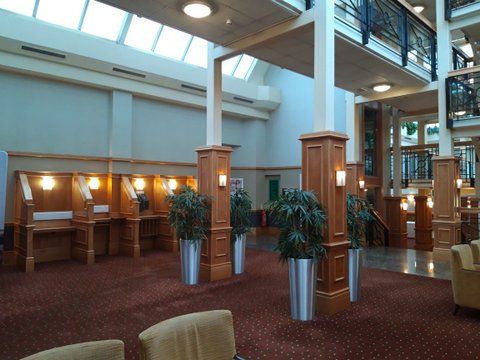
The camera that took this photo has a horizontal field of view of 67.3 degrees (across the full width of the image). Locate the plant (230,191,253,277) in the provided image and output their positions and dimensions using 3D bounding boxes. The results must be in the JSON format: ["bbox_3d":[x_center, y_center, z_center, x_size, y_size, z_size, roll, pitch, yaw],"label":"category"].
[{"bbox_3d":[-0.013,0.935,6.617,0.600,1.566,0.600,0,-1,0],"label":"plant"}]

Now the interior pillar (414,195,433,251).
[{"bbox_3d":[6.745,1.608,13.200,0.440,2.016,0.440,1,-2,-43],"label":"interior pillar"}]

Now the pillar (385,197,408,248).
[{"bbox_3d":[4.938,1.448,11.360,0.432,1.808,0.432,1,-2,-43],"label":"pillar"}]

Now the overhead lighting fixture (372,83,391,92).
[{"bbox_3d":[3.378,-2.172,8.576,0.408,0.100,0.408,1,-2,-43],"label":"overhead lighting fixture"}]

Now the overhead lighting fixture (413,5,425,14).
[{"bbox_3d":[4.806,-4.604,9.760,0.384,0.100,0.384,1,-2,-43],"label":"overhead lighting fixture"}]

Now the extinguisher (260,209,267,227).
[{"bbox_3d":[0.746,1.182,11.298,0.180,0.570,0.170,1,-1,-43],"label":"extinguisher"}]

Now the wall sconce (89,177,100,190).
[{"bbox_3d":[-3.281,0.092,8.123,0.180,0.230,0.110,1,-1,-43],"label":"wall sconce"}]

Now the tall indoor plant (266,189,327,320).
[{"bbox_3d":[0.693,0.890,4.363,0.700,1.586,0.680,0,-1,9],"label":"tall indoor plant"}]

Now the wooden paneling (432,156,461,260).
[{"bbox_3d":[4.632,0.636,8.048,0.448,2.315,0.448,1,-2,-43],"label":"wooden paneling"}]

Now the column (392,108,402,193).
[{"bbox_3d":[5.027,-0.853,11.520,0.192,2.784,0.192,1,-2,-43],"label":"column"}]

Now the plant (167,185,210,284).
[{"bbox_3d":[-0.860,0.906,6.080,0.720,1.648,0.720,0,-1,0],"label":"plant"}]

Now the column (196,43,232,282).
[{"bbox_3d":[-0.460,-0.363,6.506,0.448,4.192,0.448,1,-2,-43],"label":"column"}]

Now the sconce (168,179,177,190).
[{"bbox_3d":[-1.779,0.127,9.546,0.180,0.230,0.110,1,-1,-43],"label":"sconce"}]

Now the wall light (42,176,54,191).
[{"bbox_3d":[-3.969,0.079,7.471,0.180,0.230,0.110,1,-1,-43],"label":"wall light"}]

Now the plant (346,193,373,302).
[{"bbox_3d":[1.586,0.932,5.152,0.656,1.568,0.656,1,-2,-43],"label":"plant"}]

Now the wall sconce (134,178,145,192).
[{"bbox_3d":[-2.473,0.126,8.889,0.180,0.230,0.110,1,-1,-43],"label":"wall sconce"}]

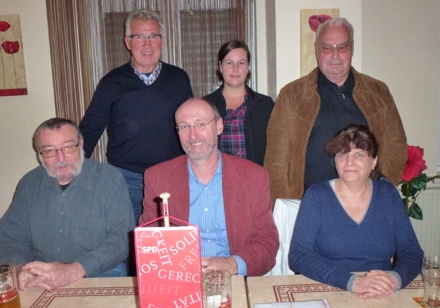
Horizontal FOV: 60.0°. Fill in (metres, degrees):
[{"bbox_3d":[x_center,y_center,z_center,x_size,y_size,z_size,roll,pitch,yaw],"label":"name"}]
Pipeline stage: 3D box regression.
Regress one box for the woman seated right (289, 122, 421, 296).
[{"bbox_3d":[0.470,0.520,1.360,0.520,1.230,0.700,0,9,10],"label":"woman seated right"}]

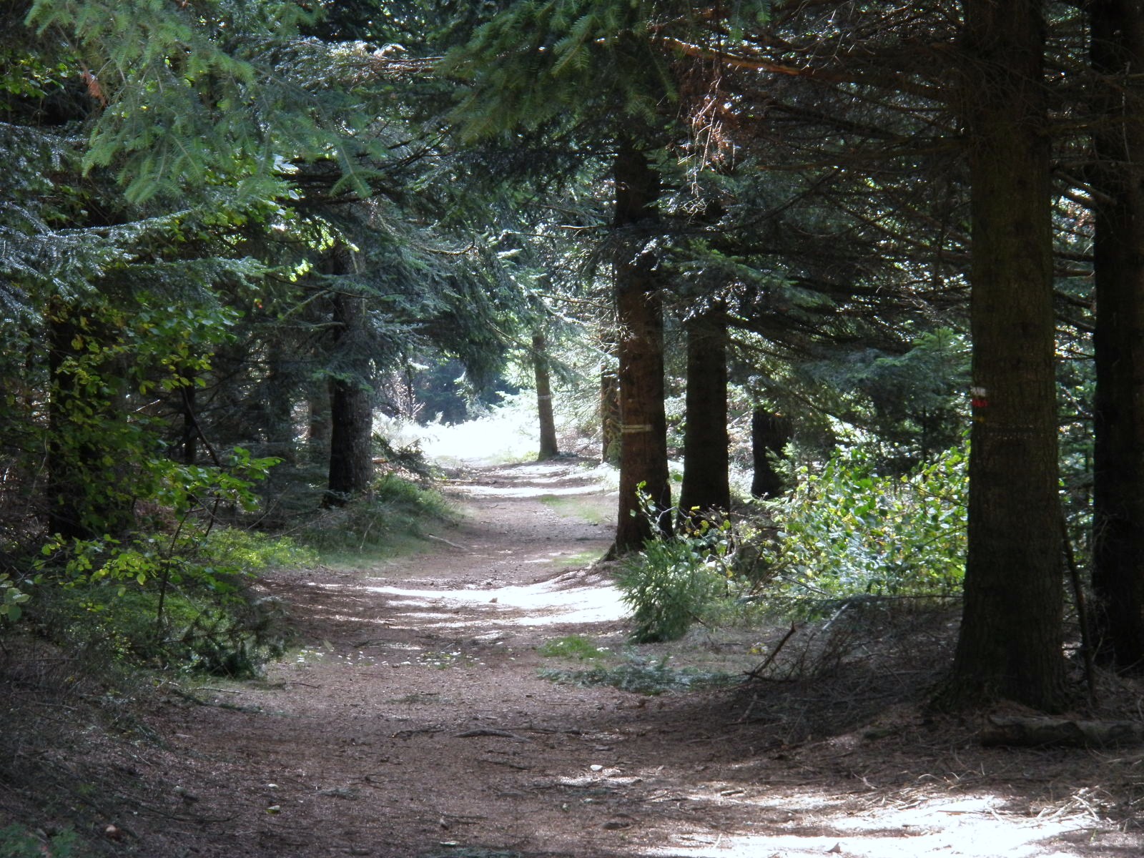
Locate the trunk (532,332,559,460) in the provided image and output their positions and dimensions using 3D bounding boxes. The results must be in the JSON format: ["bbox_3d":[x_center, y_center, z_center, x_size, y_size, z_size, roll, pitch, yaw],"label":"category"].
[{"bbox_3d":[-0.550,-0.669,82.000,0.420,2.640,0.420,-5,0,0],"label":"trunk"}]

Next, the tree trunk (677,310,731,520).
[{"bbox_3d":[1.527,-0.190,46.000,0.540,2.500,0.520,0,0,0],"label":"tree trunk"}]

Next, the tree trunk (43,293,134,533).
[{"bbox_3d":[-3.449,-0.067,28.500,0.590,1.720,0.560,0,0,0],"label":"tree trunk"}]

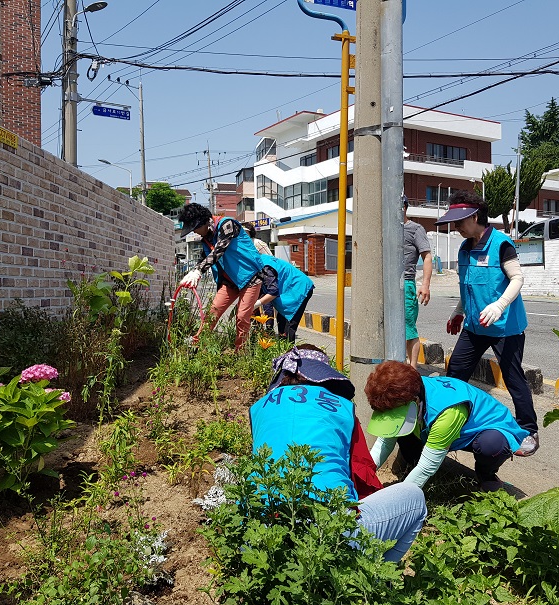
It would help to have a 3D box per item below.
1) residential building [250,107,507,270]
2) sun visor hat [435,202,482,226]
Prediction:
[{"bbox_3d":[7.900,-8.900,54.000,13.200,11.800,16.800,-1,1,-31],"label":"residential building"},{"bbox_3d":[1.060,-0.521,3.550,0.280,0.130,0.200,-24,12,-23],"label":"sun visor hat"}]

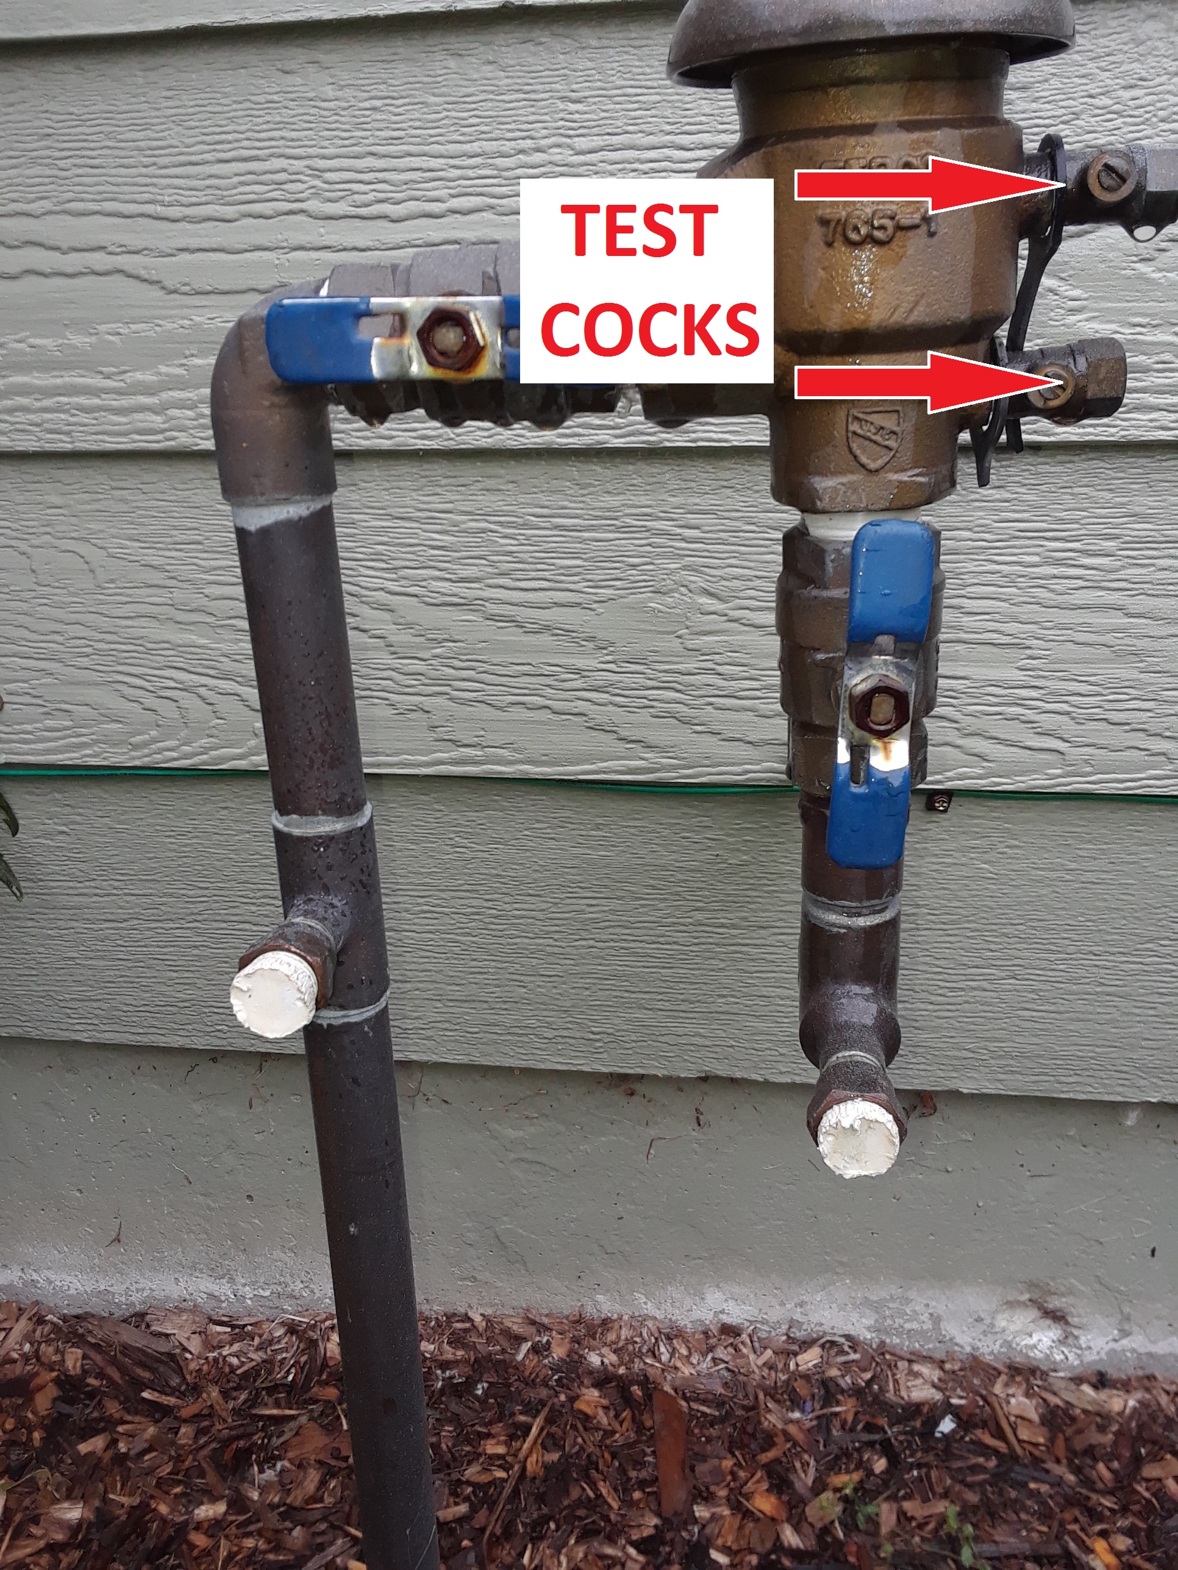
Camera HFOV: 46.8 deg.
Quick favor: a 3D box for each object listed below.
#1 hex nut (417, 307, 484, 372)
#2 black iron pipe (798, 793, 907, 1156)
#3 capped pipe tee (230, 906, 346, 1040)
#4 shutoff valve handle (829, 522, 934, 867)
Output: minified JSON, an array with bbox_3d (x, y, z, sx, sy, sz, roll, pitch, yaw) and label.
[{"bbox_3d":[-0.034,-0.110,0.336,0.016,0.015,0.008,-1,20,4],"label":"hex nut"},{"bbox_3d":[0.081,0.052,0.418,0.033,0.097,0.064,0,20,7],"label":"black iron pipe"},{"bbox_3d":[-0.087,0.051,0.409,0.029,0.029,0.049,0,20,6],"label":"capped pipe tee"},{"bbox_3d":[0.079,-0.022,0.368,0.022,0.097,0.014,2,20,1],"label":"shutoff valve handle"}]

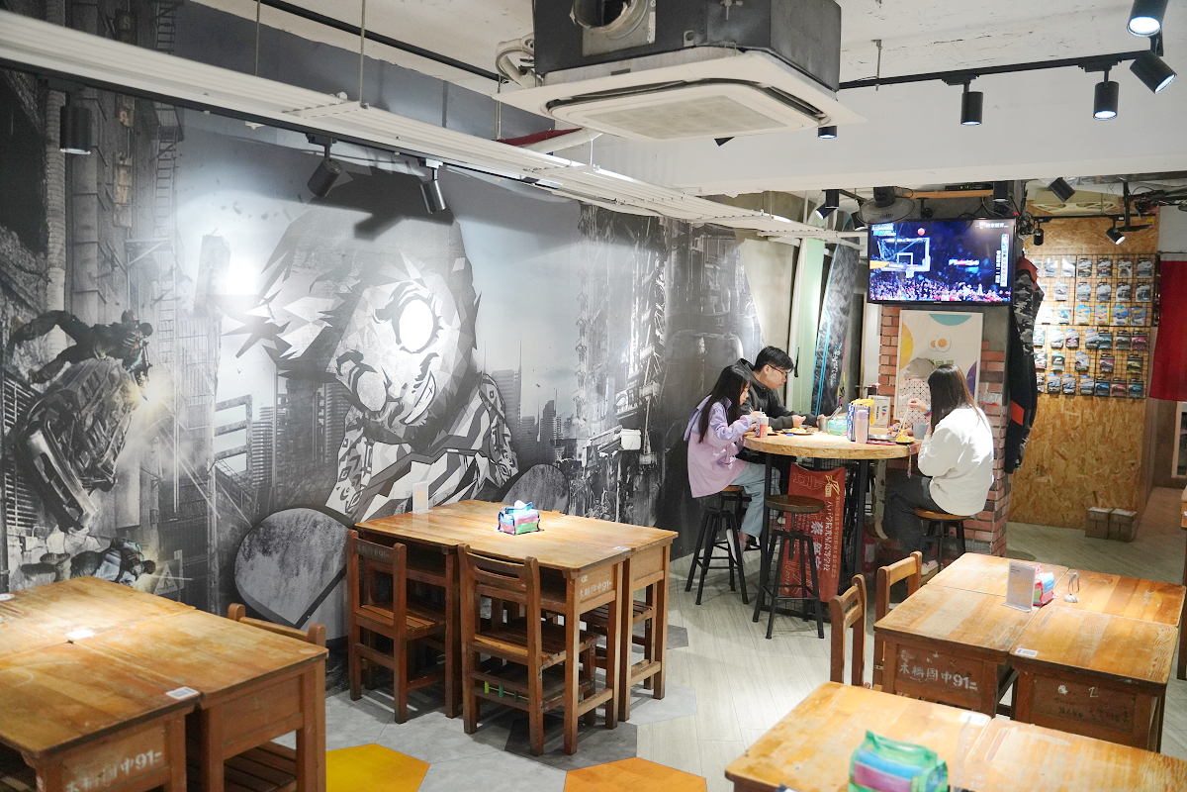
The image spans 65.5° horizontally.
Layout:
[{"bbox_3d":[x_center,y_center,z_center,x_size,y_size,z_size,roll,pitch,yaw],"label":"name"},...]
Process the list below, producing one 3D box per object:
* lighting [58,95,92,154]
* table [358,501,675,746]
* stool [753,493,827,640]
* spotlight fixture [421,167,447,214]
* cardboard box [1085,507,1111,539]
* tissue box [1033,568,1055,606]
[{"bbox_3d":[-1.478,-0.769,2.632,0.077,0.152,0.077,4,5,33],"label":"lighting"},{"bbox_3d":[-0.353,0.972,4.168,1.220,0.750,0.781,4,5,33],"label":"table"},{"bbox_3d":[1.105,0.950,5.192,0.342,0.735,0.342,1,4,-4],"label":"stool"},{"bbox_3d":[-0.706,-0.909,4.080,0.105,0.200,0.080,-3,6,-42],"label":"spotlight fixture"},{"bbox_3d":[4.217,1.058,7.689,0.163,0.213,0.235,5,6,36],"label":"cardboard box"},{"bbox_3d":[1.536,0.660,3.263,0.107,0.105,0.140,-3,6,-45],"label":"tissue box"}]

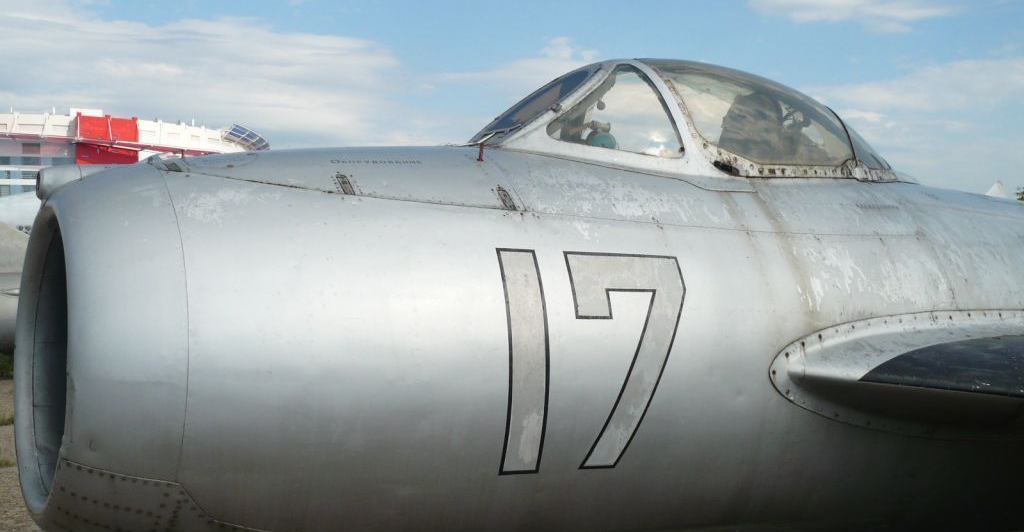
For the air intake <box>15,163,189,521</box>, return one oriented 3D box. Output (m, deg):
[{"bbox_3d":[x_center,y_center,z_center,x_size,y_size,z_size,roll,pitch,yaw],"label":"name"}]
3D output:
[{"bbox_3d":[-1.042,0.216,2.541,0.250,0.960,0.980,3,-1,-33],"label":"air intake"}]

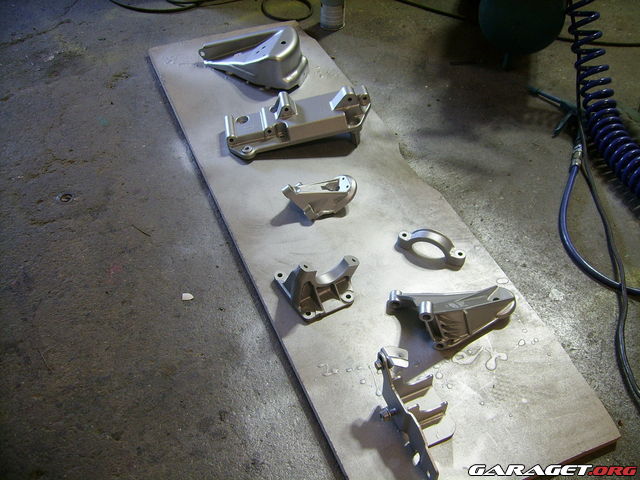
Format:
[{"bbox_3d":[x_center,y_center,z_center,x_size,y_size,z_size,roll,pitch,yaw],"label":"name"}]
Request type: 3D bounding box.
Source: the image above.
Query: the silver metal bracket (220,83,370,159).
[{"bbox_3d":[-0.048,-0.246,1.375,0.303,0.083,0.103,-12,48,-12],"label":"silver metal bracket"}]

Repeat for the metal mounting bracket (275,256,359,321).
[{"bbox_3d":[0.001,0.058,1.095,0.121,0.073,0.116,-20,50,-19],"label":"metal mounting bracket"}]

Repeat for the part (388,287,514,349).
[{"bbox_3d":[0.218,0.115,1.047,0.208,0.067,0.107,-3,47,-3],"label":"part"}]

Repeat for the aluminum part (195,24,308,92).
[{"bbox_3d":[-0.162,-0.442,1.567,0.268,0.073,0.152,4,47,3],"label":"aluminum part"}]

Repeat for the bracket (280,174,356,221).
[{"bbox_3d":[-0.001,-0.081,1.235,0.142,0.060,0.065,-6,47,-6],"label":"bracket"}]

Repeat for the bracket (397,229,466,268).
[{"bbox_3d":[0.204,0.005,1.170,0.124,0.038,0.022,19,49,17],"label":"bracket"}]

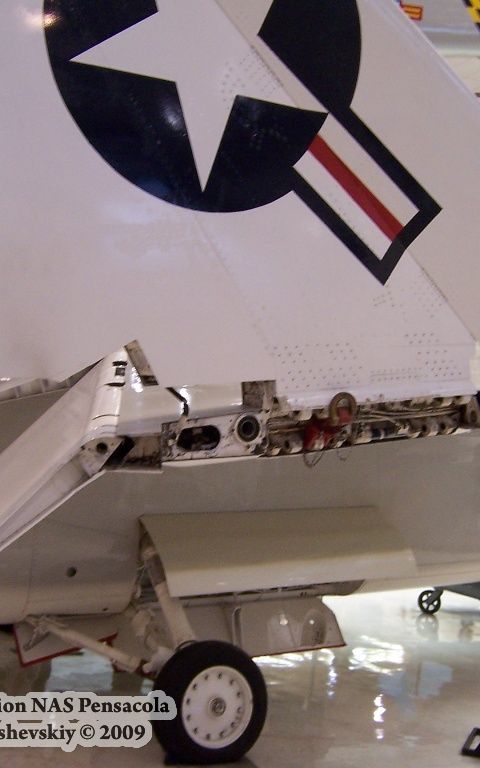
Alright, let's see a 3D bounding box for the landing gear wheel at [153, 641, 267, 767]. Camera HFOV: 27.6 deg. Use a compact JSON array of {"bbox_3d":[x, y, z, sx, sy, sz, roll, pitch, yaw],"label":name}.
[{"bbox_3d":[-0.151,1.714,5.250,0.660,0.655,0.175,7,-3,-31],"label":"landing gear wheel"}]

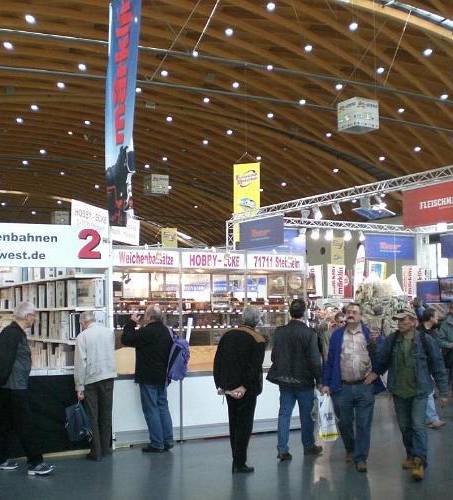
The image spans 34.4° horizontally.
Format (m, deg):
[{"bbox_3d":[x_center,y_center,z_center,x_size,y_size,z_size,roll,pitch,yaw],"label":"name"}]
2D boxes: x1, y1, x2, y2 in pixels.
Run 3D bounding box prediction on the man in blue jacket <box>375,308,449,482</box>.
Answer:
[{"bbox_3d":[1.942,1.484,7.711,0.740,1.729,0.500,-1,-4,14],"label":"man in blue jacket"}]

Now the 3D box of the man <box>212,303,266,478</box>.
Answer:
[{"bbox_3d":[0.150,1.480,7.850,0.520,1.750,0.420,-3,-5,30],"label":"man"}]

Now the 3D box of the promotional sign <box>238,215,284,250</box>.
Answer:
[{"bbox_3d":[0.960,-0.468,20.425,0.030,0.800,2.450,2,-4,-27],"label":"promotional sign"}]

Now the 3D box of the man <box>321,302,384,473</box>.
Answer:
[{"bbox_3d":[1.380,1.479,8.088,0.640,1.793,0.420,-1,-4,10],"label":"man"}]

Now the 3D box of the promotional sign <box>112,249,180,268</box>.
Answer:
[{"bbox_3d":[-1.016,0.112,9.296,0.940,0.230,0.040,2,-5,-28],"label":"promotional sign"}]

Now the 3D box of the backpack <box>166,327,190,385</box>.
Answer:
[{"bbox_3d":[-0.586,1.269,8.850,0.240,0.600,0.300,-3,-5,32],"label":"backpack"}]

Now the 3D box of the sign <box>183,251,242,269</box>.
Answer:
[{"bbox_3d":[-0.164,0.150,9.758,0.926,0.250,0.030,2,-4,-27],"label":"sign"}]

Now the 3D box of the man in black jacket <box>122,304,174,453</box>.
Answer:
[{"bbox_3d":[-0.938,1.555,8.966,0.500,1.771,0.500,-3,-5,37],"label":"man in black jacket"}]

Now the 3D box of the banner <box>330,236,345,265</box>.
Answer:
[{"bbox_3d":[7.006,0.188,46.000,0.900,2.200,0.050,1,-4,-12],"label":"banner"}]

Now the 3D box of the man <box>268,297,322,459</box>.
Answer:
[{"bbox_3d":[0.815,1.512,8.650,0.570,1.800,0.450,-1,-5,14],"label":"man"}]

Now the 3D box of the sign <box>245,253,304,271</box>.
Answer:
[{"bbox_3d":[0.676,0.174,10.202,0.940,0.230,0.040,2,-5,-28],"label":"sign"}]

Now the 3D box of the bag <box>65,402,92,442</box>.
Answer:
[{"bbox_3d":[-1.704,1.992,8.430,0.260,0.430,0.150,0,-4,6],"label":"bag"}]

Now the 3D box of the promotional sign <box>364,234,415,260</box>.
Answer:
[{"bbox_3d":[5.522,-0.091,24.800,2.150,0.820,0.040,2,-5,-28],"label":"promotional sign"}]

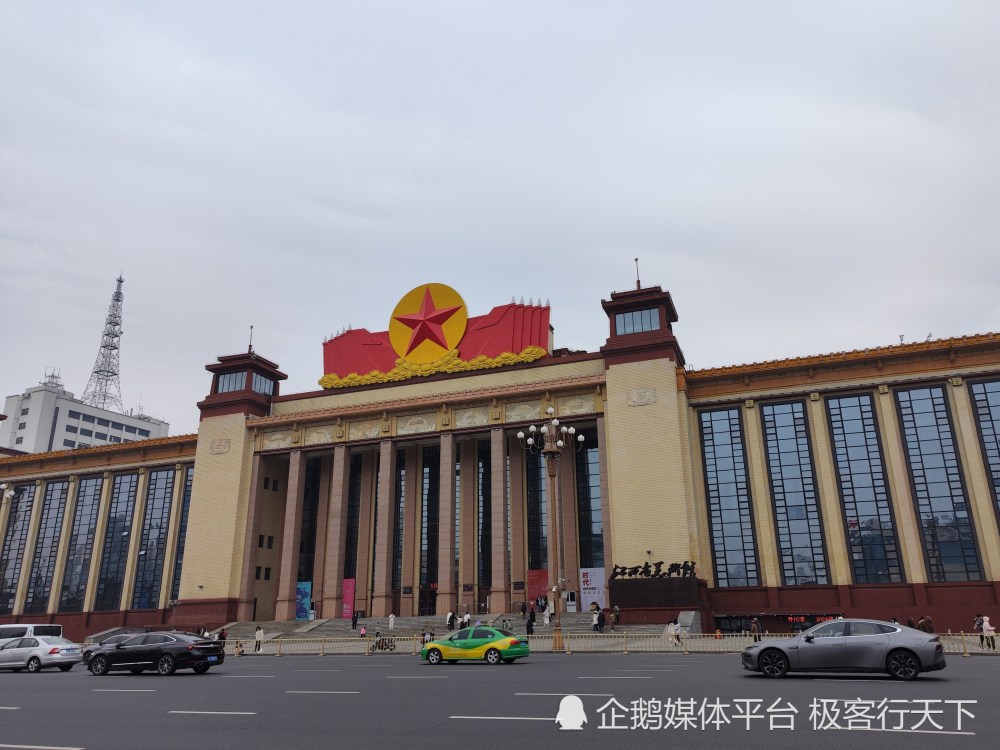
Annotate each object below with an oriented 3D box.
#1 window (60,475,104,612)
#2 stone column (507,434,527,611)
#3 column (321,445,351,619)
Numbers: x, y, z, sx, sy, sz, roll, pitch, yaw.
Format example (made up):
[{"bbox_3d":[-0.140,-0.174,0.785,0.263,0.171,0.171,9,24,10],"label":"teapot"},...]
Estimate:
[{"bbox_3d":[-56.560,22.735,93.786,4.272,17.761,0.300,-7,-20,18],"label":"window"},{"bbox_3d":[1.992,15.971,76.297,1.400,18.835,1.200,-7,-20,18],"label":"stone column"},{"bbox_3d":[-18.783,18.073,80.715,1.600,19.480,1.450,-8,-20,19],"label":"column"}]

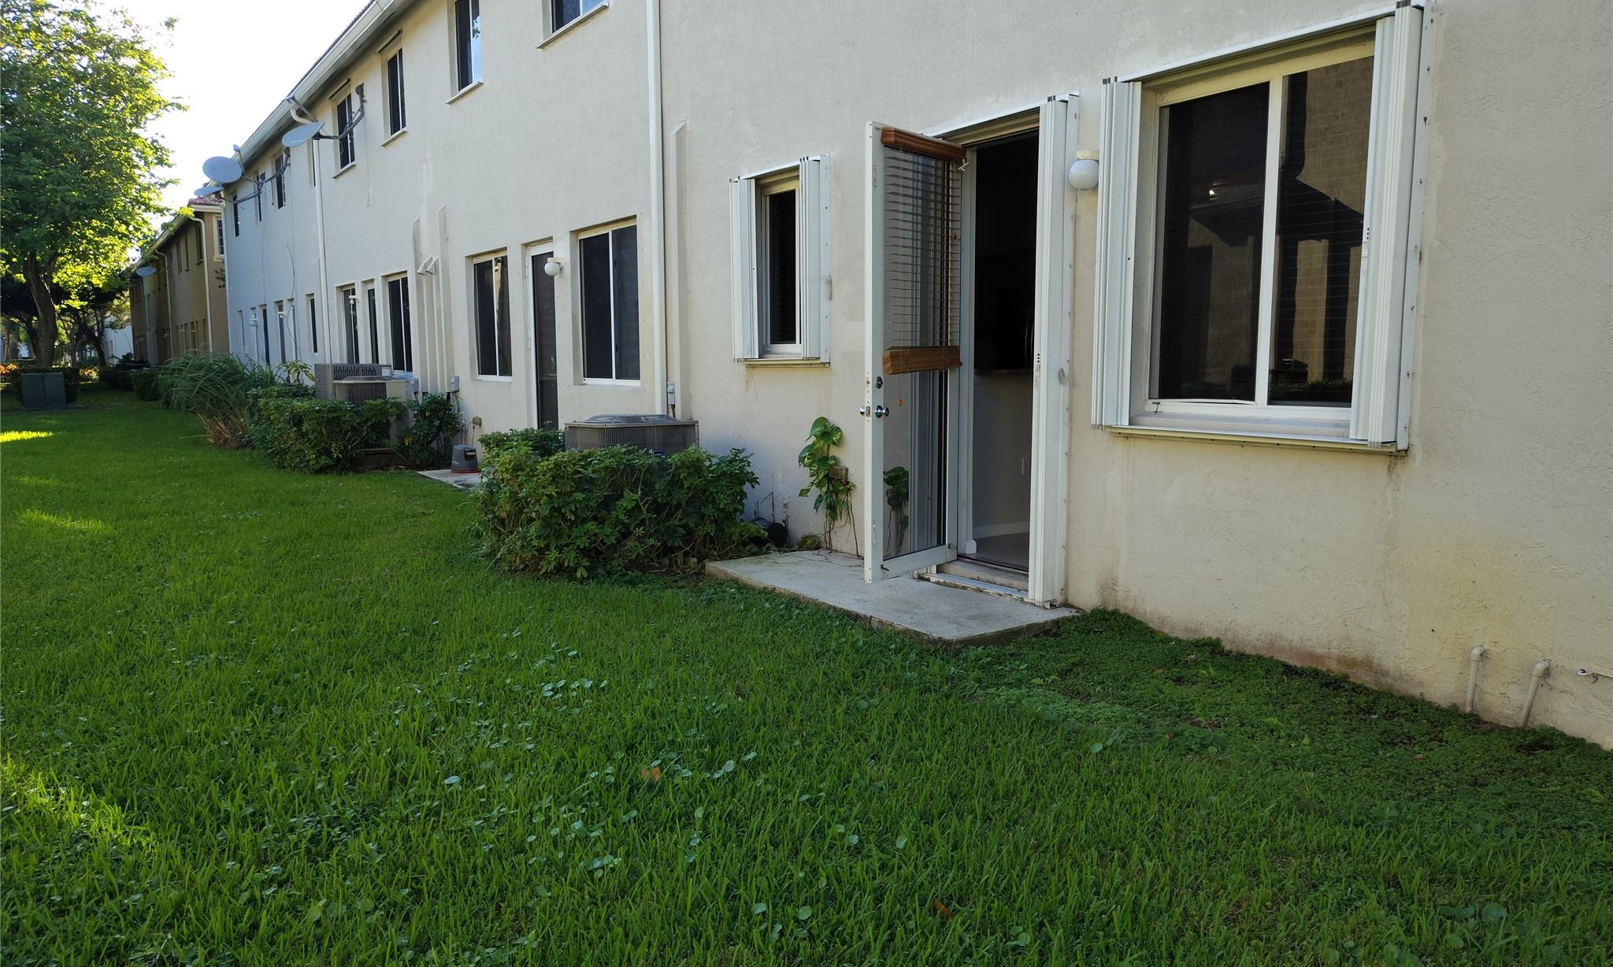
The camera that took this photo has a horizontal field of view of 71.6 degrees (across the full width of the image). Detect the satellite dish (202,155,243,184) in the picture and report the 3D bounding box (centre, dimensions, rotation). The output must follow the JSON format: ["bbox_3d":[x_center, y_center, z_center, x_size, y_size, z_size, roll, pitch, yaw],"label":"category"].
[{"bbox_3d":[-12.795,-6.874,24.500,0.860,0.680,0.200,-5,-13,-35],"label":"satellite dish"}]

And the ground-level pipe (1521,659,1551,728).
[{"bbox_3d":[2.605,0.751,3.993,0.110,0.250,0.060,-5,8,-34],"label":"ground-level pipe"}]

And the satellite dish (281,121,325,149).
[{"bbox_3d":[-7.783,-5.406,17.290,0.720,0.180,0.720,1,45,8],"label":"satellite dish"}]

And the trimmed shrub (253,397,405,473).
[{"bbox_3d":[-6.403,-0.725,14.885,1.150,0.920,3.300,-5,8,-34],"label":"trimmed shrub"}]

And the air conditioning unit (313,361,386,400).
[{"bbox_3d":[-6.348,-1.111,15.699,0.800,1.100,0.800,-5,8,-39],"label":"air conditioning unit"}]

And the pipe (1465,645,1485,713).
[{"bbox_3d":[2.471,0.724,4.134,0.070,0.250,0.038,-5,8,-33],"label":"pipe"}]

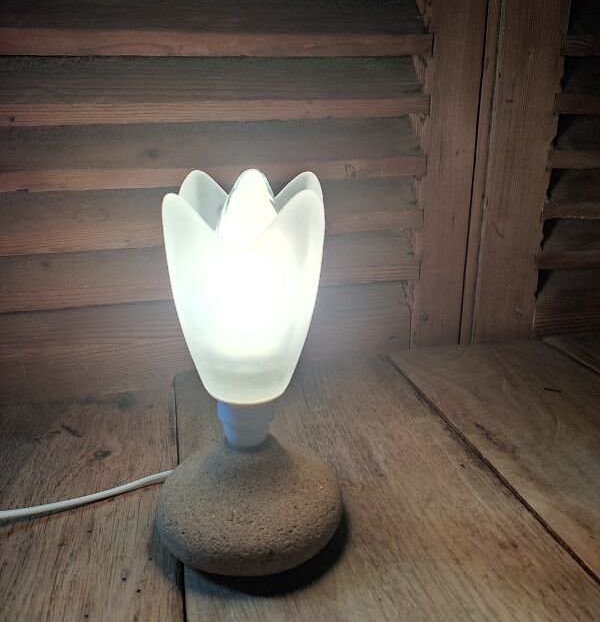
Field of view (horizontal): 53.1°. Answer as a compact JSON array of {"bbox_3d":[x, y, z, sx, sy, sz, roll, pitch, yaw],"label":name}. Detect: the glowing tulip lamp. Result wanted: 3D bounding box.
[{"bbox_3d":[-0.029,0.035,0.326,0.108,0.218,0.104,0,19,0],"label":"glowing tulip lamp"}]

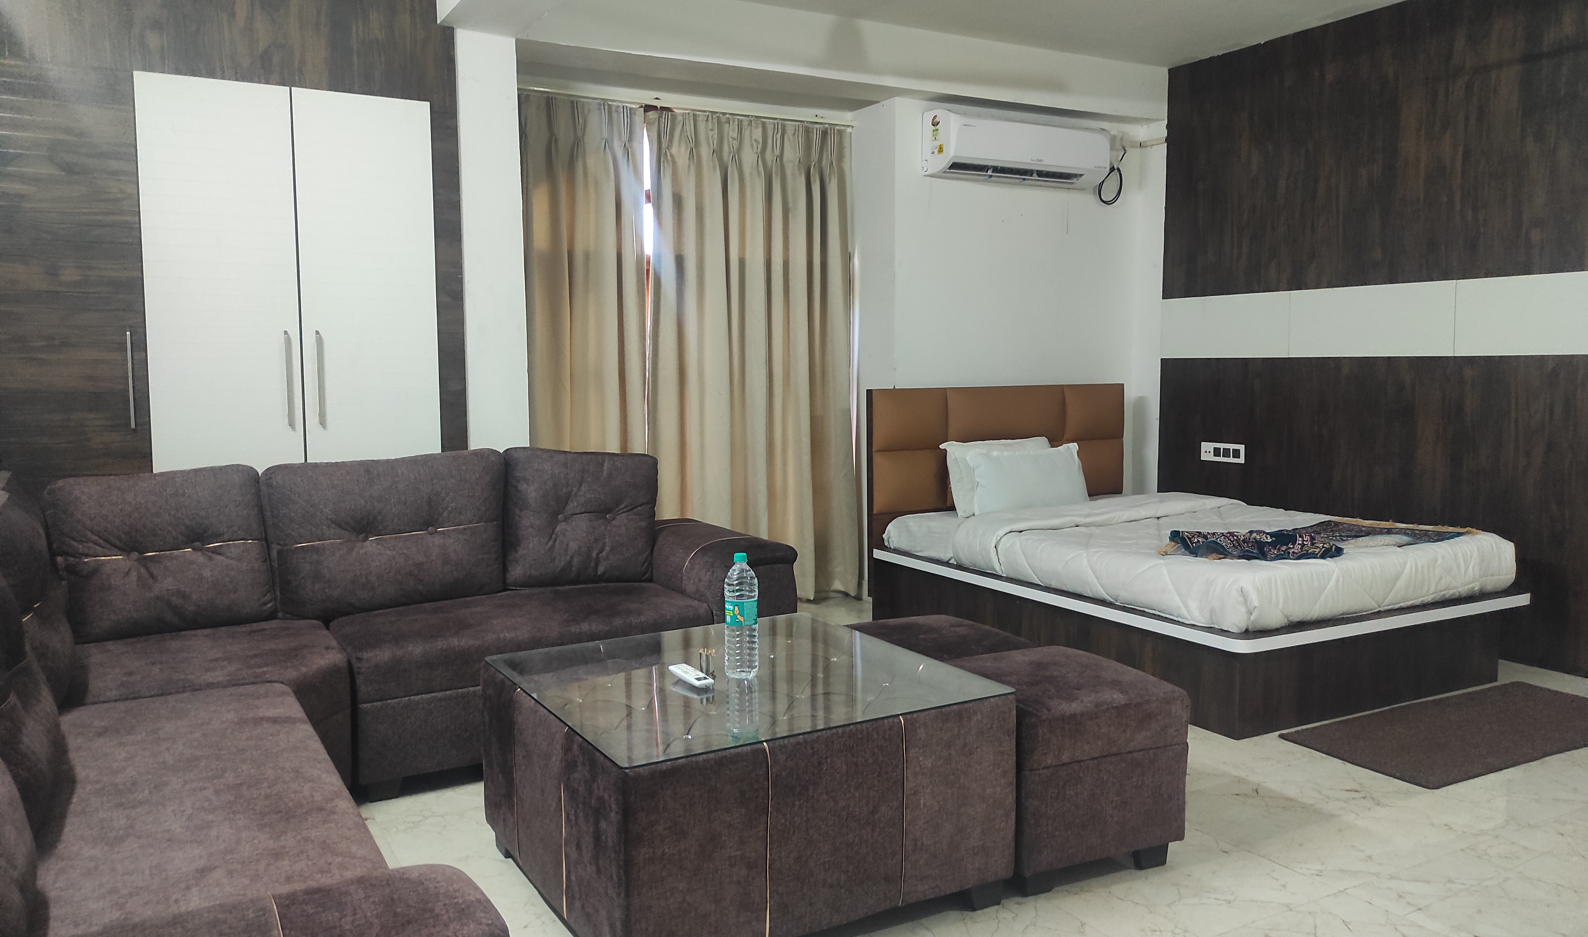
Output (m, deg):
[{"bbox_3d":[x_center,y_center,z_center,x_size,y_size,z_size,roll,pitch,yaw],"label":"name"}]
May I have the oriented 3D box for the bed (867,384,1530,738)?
[{"bbox_3d":[1.504,0.208,4.670,1.515,1.052,2.083,-3,6,-28],"label":"bed"}]

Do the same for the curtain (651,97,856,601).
[{"bbox_3d":[-0.162,-0.467,5.327,1.071,2.248,0.140,-3,6,-28],"label":"curtain"}]

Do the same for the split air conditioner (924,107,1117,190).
[{"bbox_3d":[1.082,-1.522,5.494,0.972,0.292,0.216,-3,6,-28],"label":"split air conditioner"}]

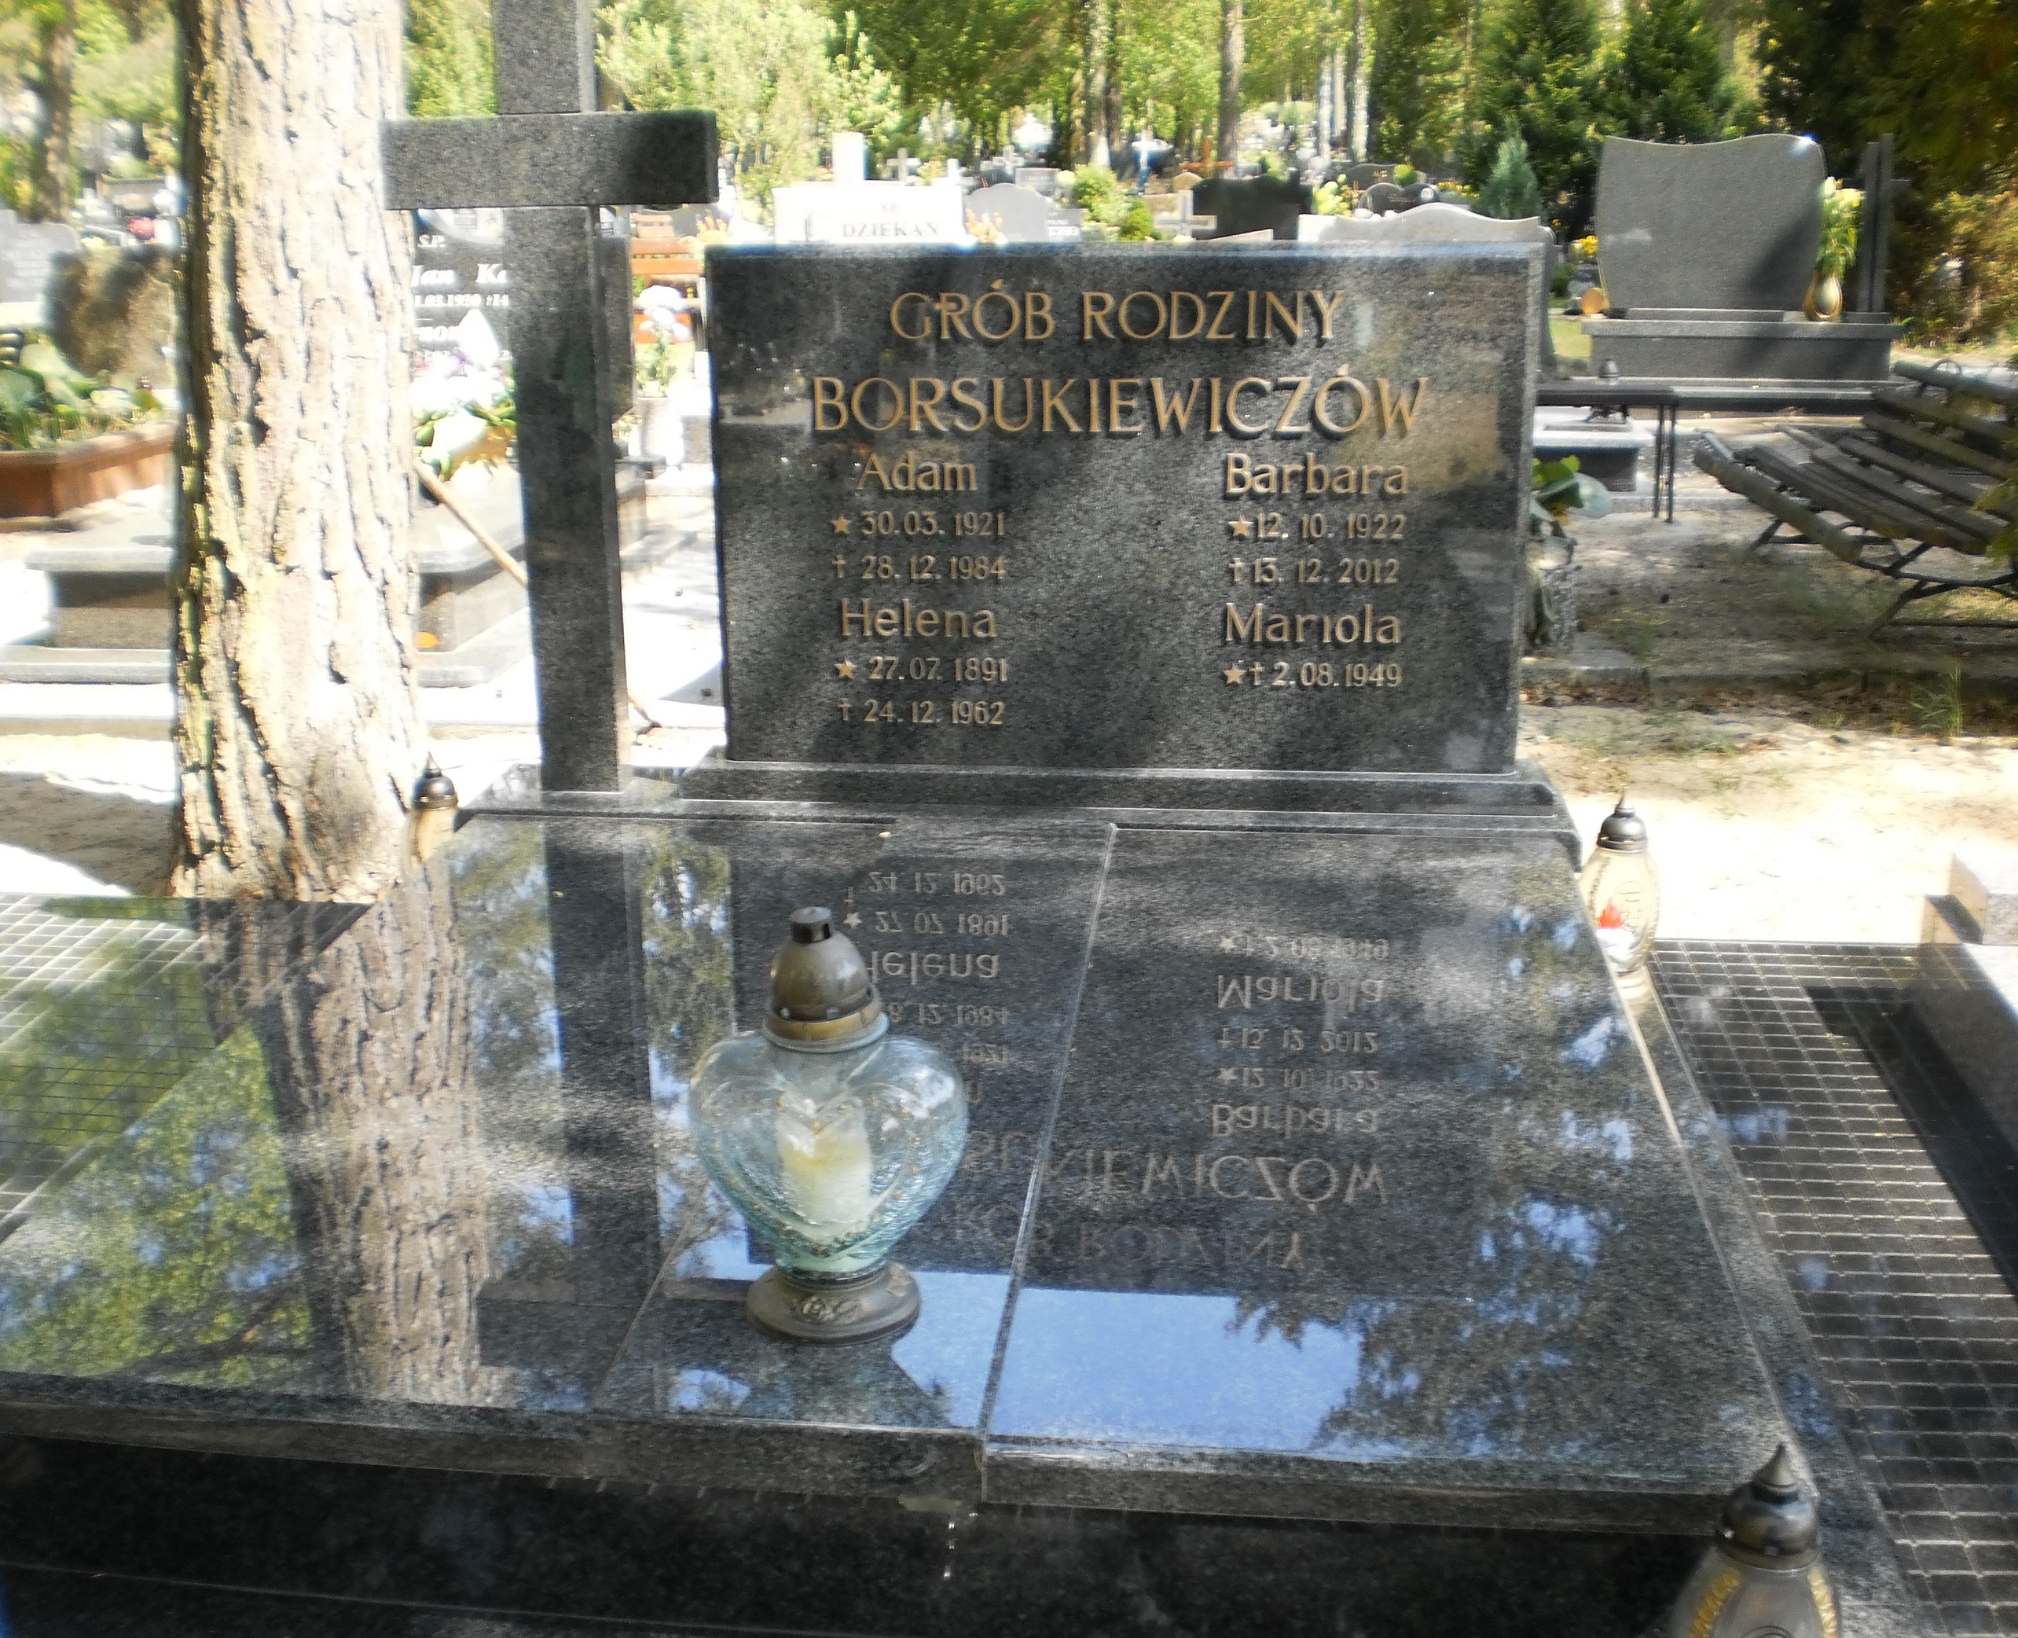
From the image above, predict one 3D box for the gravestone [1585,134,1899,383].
[{"bbox_3d":[3.430,-2.630,10.649,1.431,1.091,0.380,1,18,6],"label":"gravestone"}]

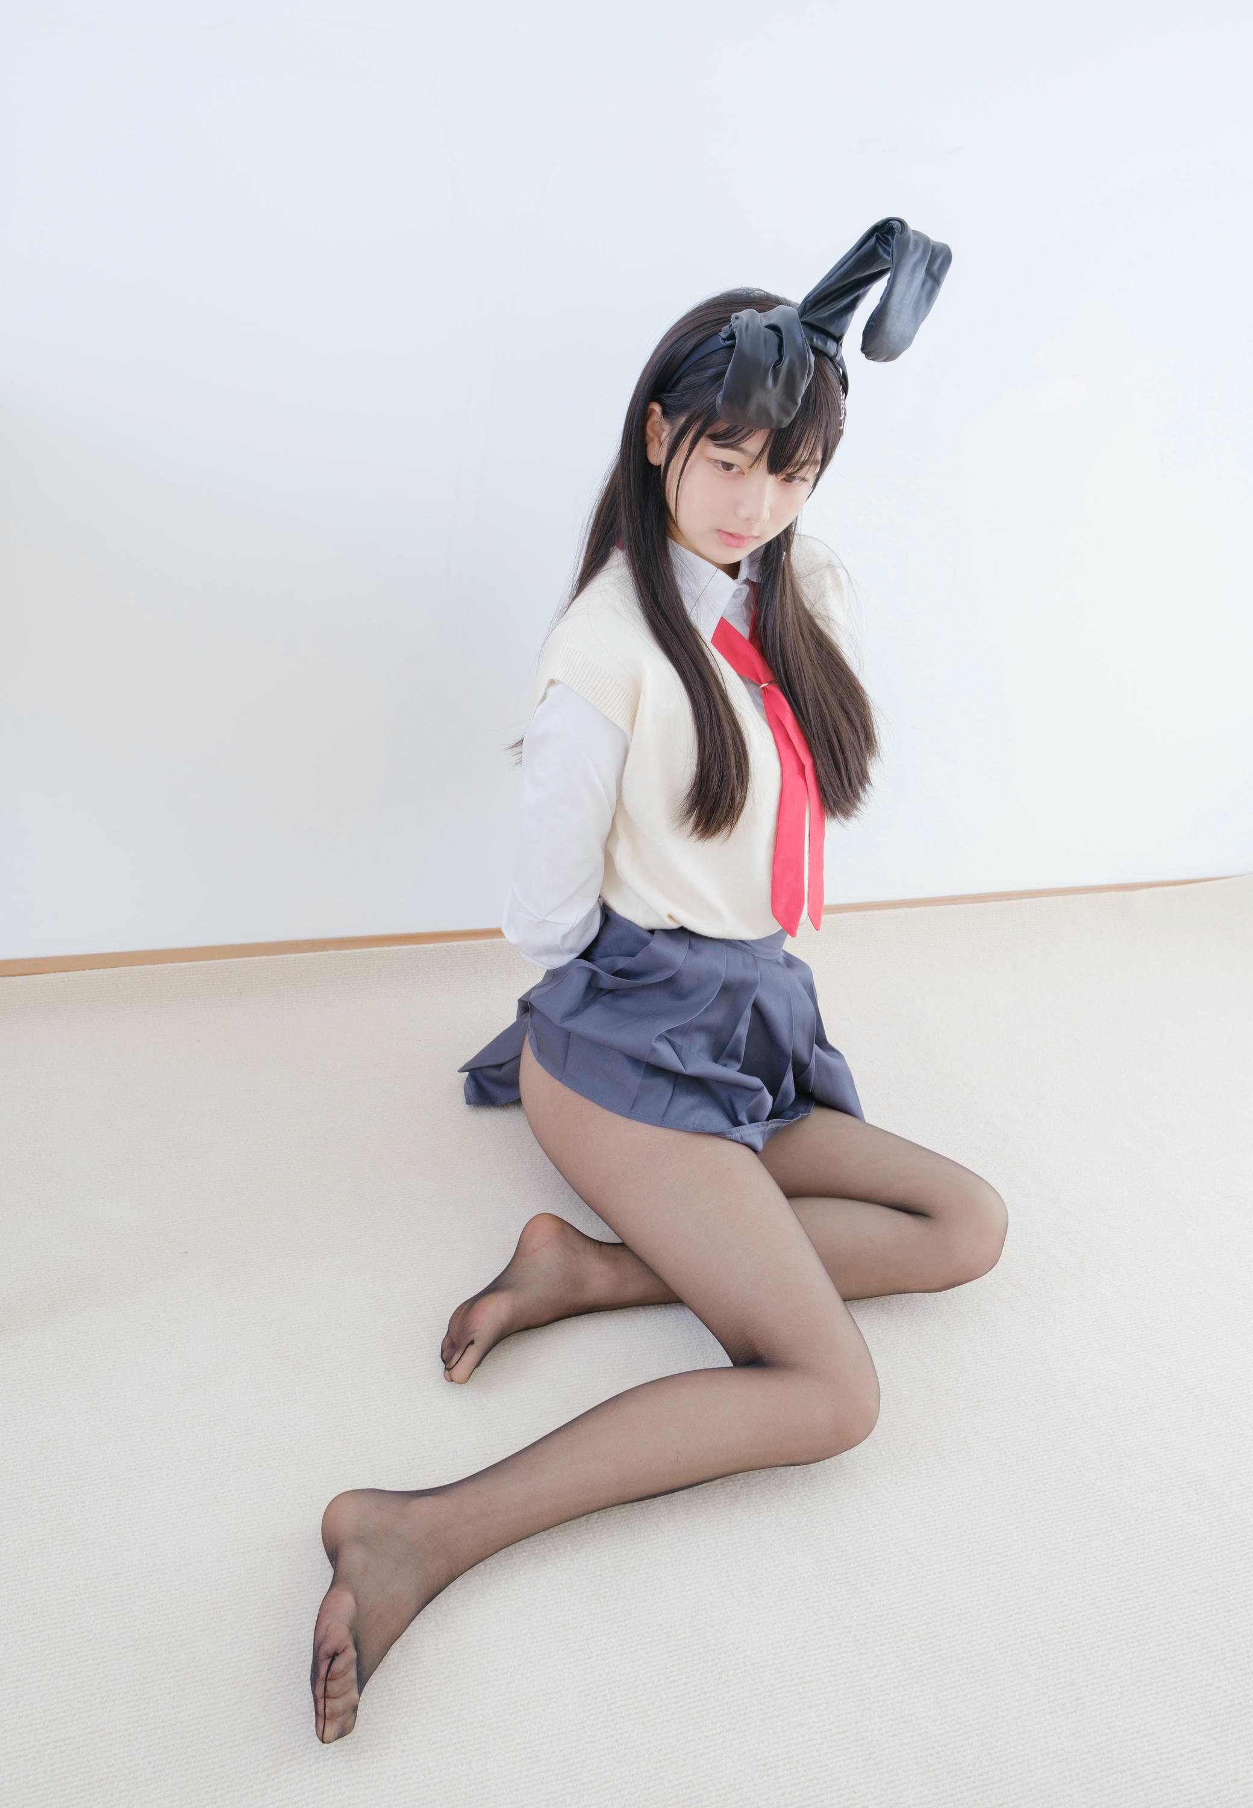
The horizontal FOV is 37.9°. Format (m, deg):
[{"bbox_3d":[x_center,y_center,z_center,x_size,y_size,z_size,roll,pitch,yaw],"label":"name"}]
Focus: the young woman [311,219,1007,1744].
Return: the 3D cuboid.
[{"bbox_3d":[0.005,-0.049,1.494,0.854,0.981,0.618,-14,35,-39],"label":"young woman"}]

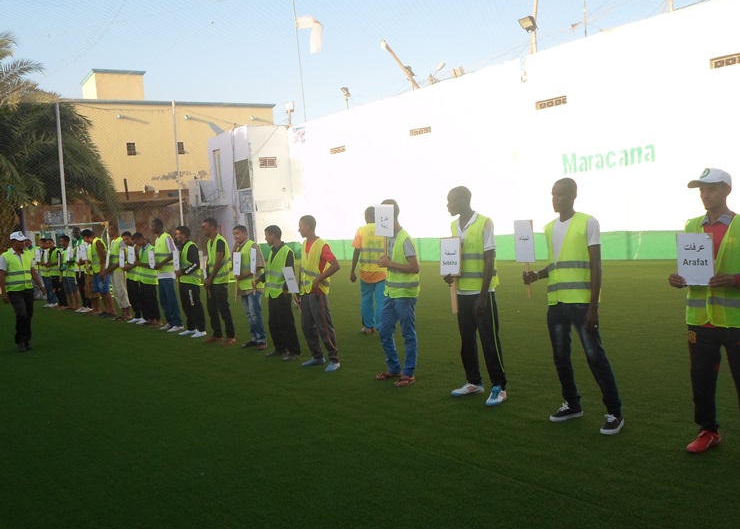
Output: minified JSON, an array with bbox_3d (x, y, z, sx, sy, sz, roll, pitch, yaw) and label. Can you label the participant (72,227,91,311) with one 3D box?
[{"bbox_3d":[-6.411,0.117,14.252,0.400,1.810,0.480,-6,5,-40],"label":"participant"}]

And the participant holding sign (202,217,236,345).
[{"bbox_3d":[-2.124,0.240,9.050,0.380,1.750,0.500,-6,4,-44],"label":"participant holding sign"}]

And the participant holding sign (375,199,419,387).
[{"bbox_3d":[0.252,0.276,6.100,0.430,1.730,0.480,-5,4,-33],"label":"participant holding sign"}]

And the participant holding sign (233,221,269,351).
[{"bbox_3d":[-1.601,0.280,8.588,0.400,1.630,0.480,-6,5,-40],"label":"participant holding sign"}]

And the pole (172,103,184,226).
[{"bbox_3d":[-9.268,-3.893,31.246,0.120,8.049,0.120,-6,5,-40],"label":"pole"}]

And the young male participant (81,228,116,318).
[{"bbox_3d":[-5.526,0.184,13.100,0.580,1.740,0.520,-5,4,-30],"label":"young male participant"}]

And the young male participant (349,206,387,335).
[{"bbox_3d":[0.042,0.081,9.081,0.560,1.780,0.380,-3,4,2],"label":"young male participant"}]

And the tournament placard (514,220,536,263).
[{"bbox_3d":[1.091,-0.161,4.500,0.020,0.305,0.210,-5,4,-30],"label":"tournament placard"}]

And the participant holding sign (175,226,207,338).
[{"bbox_3d":[-2.799,0.265,10.000,0.460,1.700,0.500,-5,4,-36],"label":"participant holding sign"}]

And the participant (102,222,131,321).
[{"bbox_3d":[-4.862,0.155,12.348,0.440,1.790,0.480,-6,4,-38],"label":"participant"}]

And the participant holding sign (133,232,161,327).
[{"bbox_3d":[-4.008,0.269,11.500,0.480,1.670,0.500,-6,4,-42],"label":"participant holding sign"}]

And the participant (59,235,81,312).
[{"bbox_3d":[-7.029,0.211,15.000,0.500,1.710,0.500,-5,4,-36],"label":"participant"}]

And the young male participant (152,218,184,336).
[{"bbox_3d":[-3.345,0.160,10.696,0.440,1.810,0.500,-6,4,-36],"label":"young male participant"}]

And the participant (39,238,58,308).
[{"bbox_3d":[-8.172,0.203,16.300,0.480,1.710,0.500,-6,4,-38],"label":"participant"}]

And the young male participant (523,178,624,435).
[{"bbox_3d":[1.472,0.274,4.677,0.580,1.770,0.550,-6,5,-40],"label":"young male participant"}]

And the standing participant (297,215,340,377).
[{"bbox_3d":[-0.574,0.290,7.143,0.400,1.670,0.520,-6,5,-42],"label":"standing participant"}]

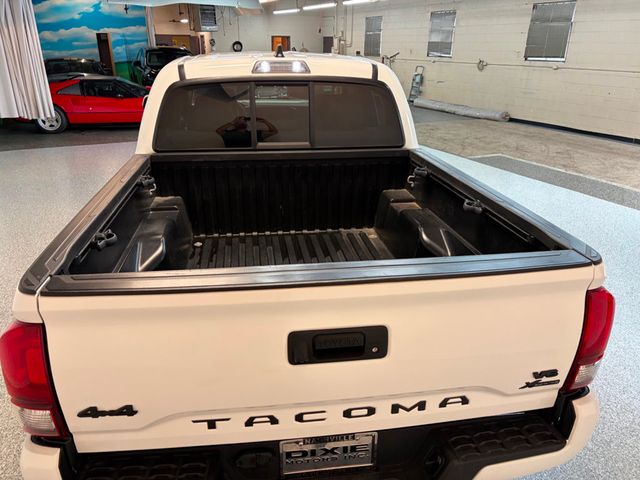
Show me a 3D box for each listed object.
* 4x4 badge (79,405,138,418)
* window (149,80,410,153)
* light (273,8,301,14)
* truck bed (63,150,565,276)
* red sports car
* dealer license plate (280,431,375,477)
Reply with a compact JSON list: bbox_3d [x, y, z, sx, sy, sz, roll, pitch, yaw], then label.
[{"bbox_3d":[-0.583,0.477,1.325,0.162,0.038,0.008,-2,22,-8],"label":"4x4 badge"},{"bbox_3d":[-0.216,-0.722,2.775,1.420,0.410,0.060,-2,6,-8],"label":"window"},{"bbox_3d":[-1.156,-7.770,16.358,0.130,0.110,2.440,-9,24,-24],"label":"light"},{"bbox_3d":[-0.081,0.007,2.124,1.470,0.500,1.570,-2,22,-8],"label":"truck bed"},{"bbox_3d":[-5.006,-3.276,11.463,4.250,1.130,1.730,-6,23,-16],"label":"red sports car"},{"bbox_3d":[0.029,0.683,1.533,0.310,0.157,0.015,-2,27,-8],"label":"dealer license plate"}]

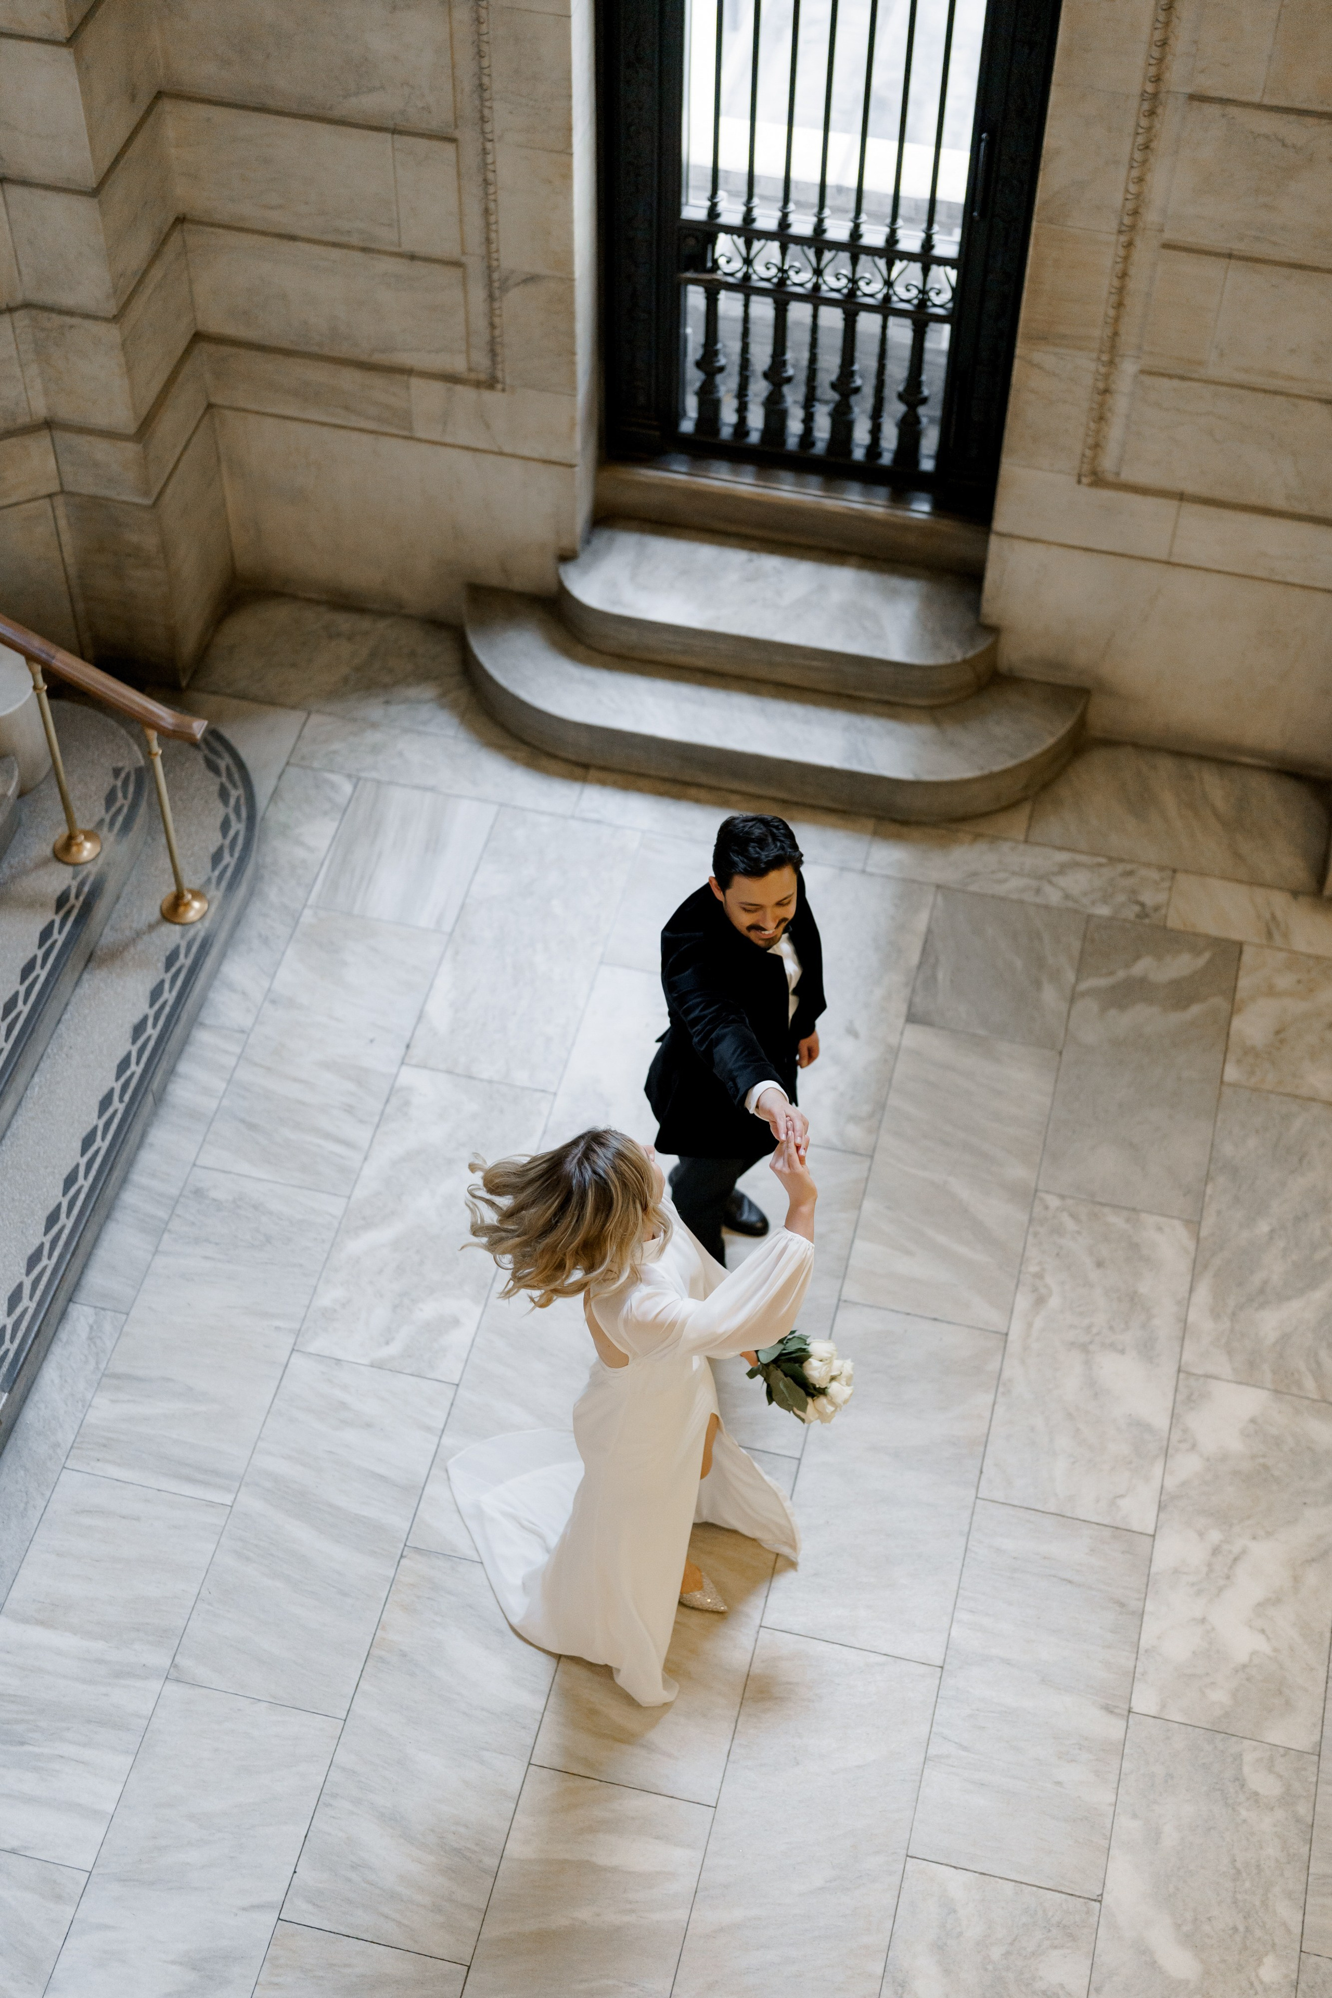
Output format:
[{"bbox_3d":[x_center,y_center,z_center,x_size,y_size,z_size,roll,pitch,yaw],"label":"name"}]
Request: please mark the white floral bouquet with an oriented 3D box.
[{"bbox_3d":[0.293,0.864,6.322,0.270,0.200,0.200,23,54,17],"label":"white floral bouquet"}]

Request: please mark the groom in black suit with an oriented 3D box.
[{"bbox_3d":[0.220,0.235,6.826,0.530,1.730,0.560,-23,55,-18],"label":"groom in black suit"}]

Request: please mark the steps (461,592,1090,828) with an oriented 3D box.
[{"bbox_3d":[0.280,-0.905,8.764,2.051,0.165,0.523,11,52,8],"label":"steps"}]

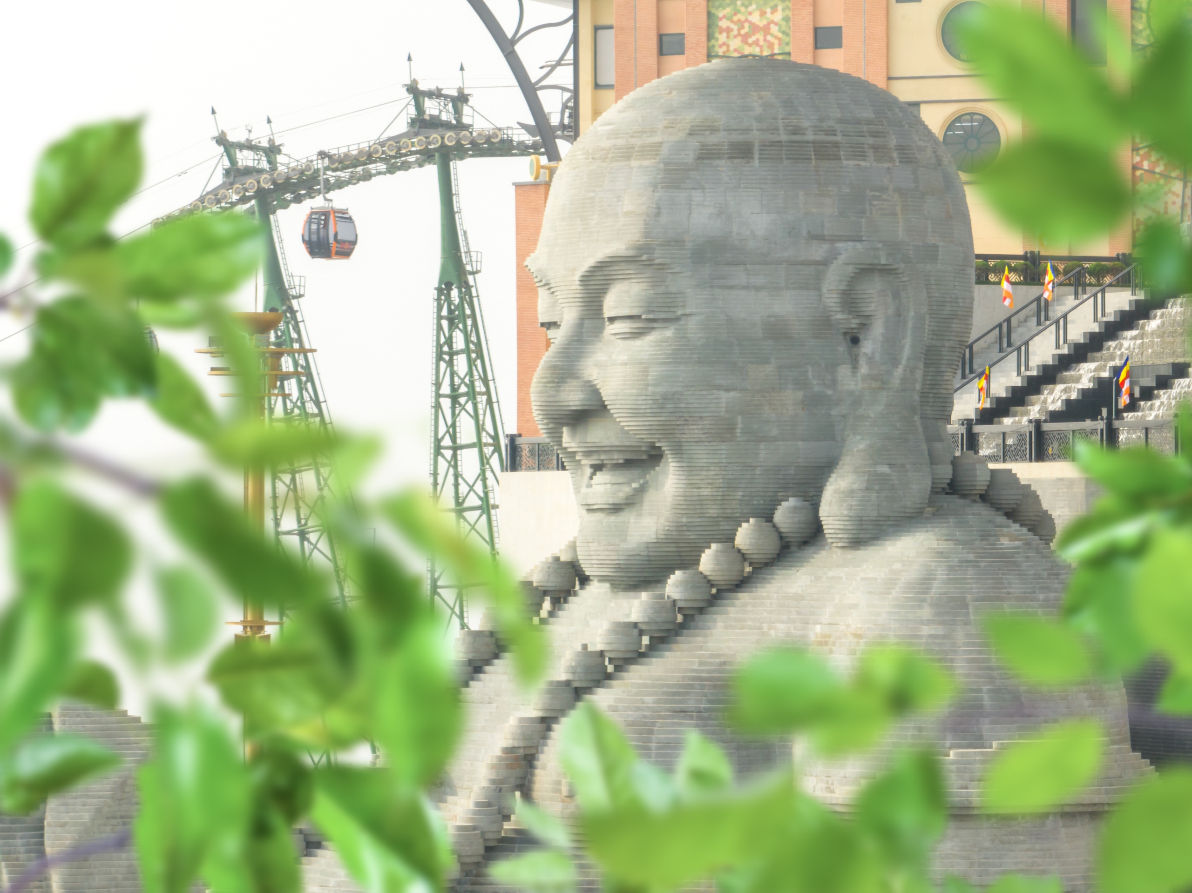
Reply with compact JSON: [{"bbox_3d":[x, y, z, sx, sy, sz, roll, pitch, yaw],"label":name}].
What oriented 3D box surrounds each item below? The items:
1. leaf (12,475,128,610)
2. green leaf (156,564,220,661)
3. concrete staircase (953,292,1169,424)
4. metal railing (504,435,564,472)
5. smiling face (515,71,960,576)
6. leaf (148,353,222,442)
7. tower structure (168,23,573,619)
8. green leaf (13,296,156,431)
[{"bbox_3d":[-0.283,0.052,3.000,0.060,0.069,0.025,0,0,0],"label":"leaf"},{"bbox_3d":[-0.228,0.094,3.100,0.033,0.051,0.020,0,0,0],"label":"green leaf"},{"bbox_3d":[14.176,-2.642,172.000,7.000,4.500,4.500,0,0,-38],"label":"concrete staircase"},{"bbox_3d":[-1.972,0.229,182.000,2.100,1.220,0.150,0,0,-25],"label":"metal railing"},{"bbox_3d":[3.693,-2.892,132.000,10.800,12.600,9.800,0,0,-31],"label":"smiling face"},{"bbox_3d":[-0.282,-0.034,3.800,0.049,0.062,0.025,0,0,0],"label":"leaf"},{"bbox_3d":[-9.814,-3.150,236.000,16.500,28.000,6.500,0,0,-28],"label":"tower structure"},{"bbox_3d":[-0.332,-0.054,3.600,0.089,0.084,0.030,0,0,0],"label":"green leaf"}]

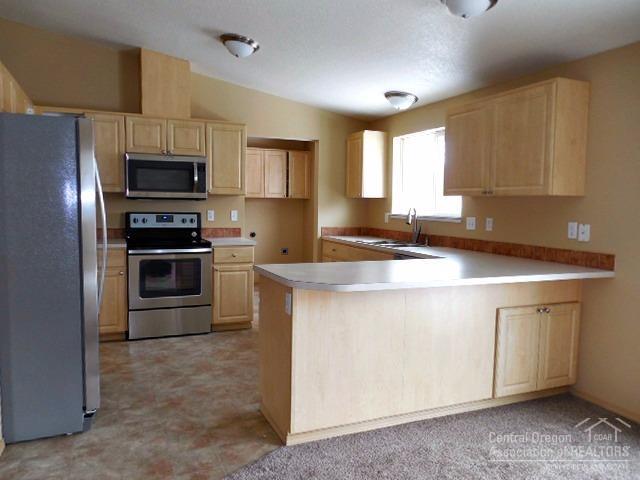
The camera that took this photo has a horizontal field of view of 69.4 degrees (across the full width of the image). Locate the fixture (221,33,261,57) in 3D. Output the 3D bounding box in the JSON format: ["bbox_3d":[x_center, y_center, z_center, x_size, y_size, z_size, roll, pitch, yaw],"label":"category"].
[{"bbox_3d":[-0.692,-1.644,3.981,0.340,0.120,0.340,9,1,-24],"label":"fixture"}]

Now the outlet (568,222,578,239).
[{"bbox_3d":[1.837,-0.069,3.364,0.010,0.114,0.072,-1,5,-24],"label":"outlet"}]

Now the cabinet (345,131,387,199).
[{"bbox_3d":[0.587,-0.911,5.798,0.325,0.773,0.401,-1,5,-24],"label":"cabinet"}]

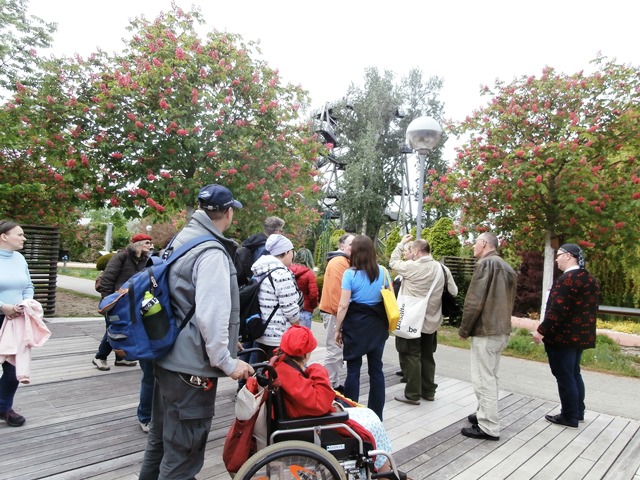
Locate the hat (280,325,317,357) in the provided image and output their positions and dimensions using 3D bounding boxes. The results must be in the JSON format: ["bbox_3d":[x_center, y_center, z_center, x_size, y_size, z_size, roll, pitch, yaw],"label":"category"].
[{"bbox_3d":[-0.120,0.562,2.480,0.220,0.170,0.200,4,-2,-37],"label":"hat"}]

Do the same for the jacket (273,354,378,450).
[{"bbox_3d":[0.020,0.908,2.480,0.470,0.490,0.460,4,-2,-28],"label":"jacket"}]

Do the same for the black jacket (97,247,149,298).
[{"bbox_3d":[-2.355,0.432,5.400,0.460,0.680,0.550,3,-2,23],"label":"black jacket"}]

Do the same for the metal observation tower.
[{"bbox_3d":[7.823,-9.602,78.000,18.000,27.000,17.000,3,-1,0],"label":"metal observation tower"}]

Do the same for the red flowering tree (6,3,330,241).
[{"bbox_3d":[-3.823,-2.287,11.500,8.000,7.800,7.600,3,-1,0],"label":"red flowering tree"}]

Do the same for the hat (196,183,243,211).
[{"bbox_3d":[-0.539,-0.225,2.380,0.180,0.145,0.260,2,-2,36],"label":"hat"}]

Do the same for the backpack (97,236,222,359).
[{"bbox_3d":[-0.806,0.285,2.200,0.360,0.580,0.400,2,-2,45],"label":"backpack"}]

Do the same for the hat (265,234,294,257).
[{"bbox_3d":[-0.301,0.041,3.300,0.220,0.170,0.190,4,-1,-17],"label":"hat"}]

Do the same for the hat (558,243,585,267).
[{"bbox_3d":[2.505,0.144,4.420,0.250,0.220,0.180,2,-2,32],"label":"hat"}]

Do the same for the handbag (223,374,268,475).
[{"bbox_3d":[-0.396,0.981,2.360,0.180,0.460,0.300,4,-2,-25],"label":"handbag"}]

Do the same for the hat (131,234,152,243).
[{"bbox_3d":[-2.172,-0.016,5.400,0.260,0.110,0.240,3,-1,18],"label":"hat"}]

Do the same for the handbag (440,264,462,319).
[{"bbox_3d":[1.408,0.551,4.750,0.150,0.560,0.300,4,-2,-25],"label":"handbag"}]

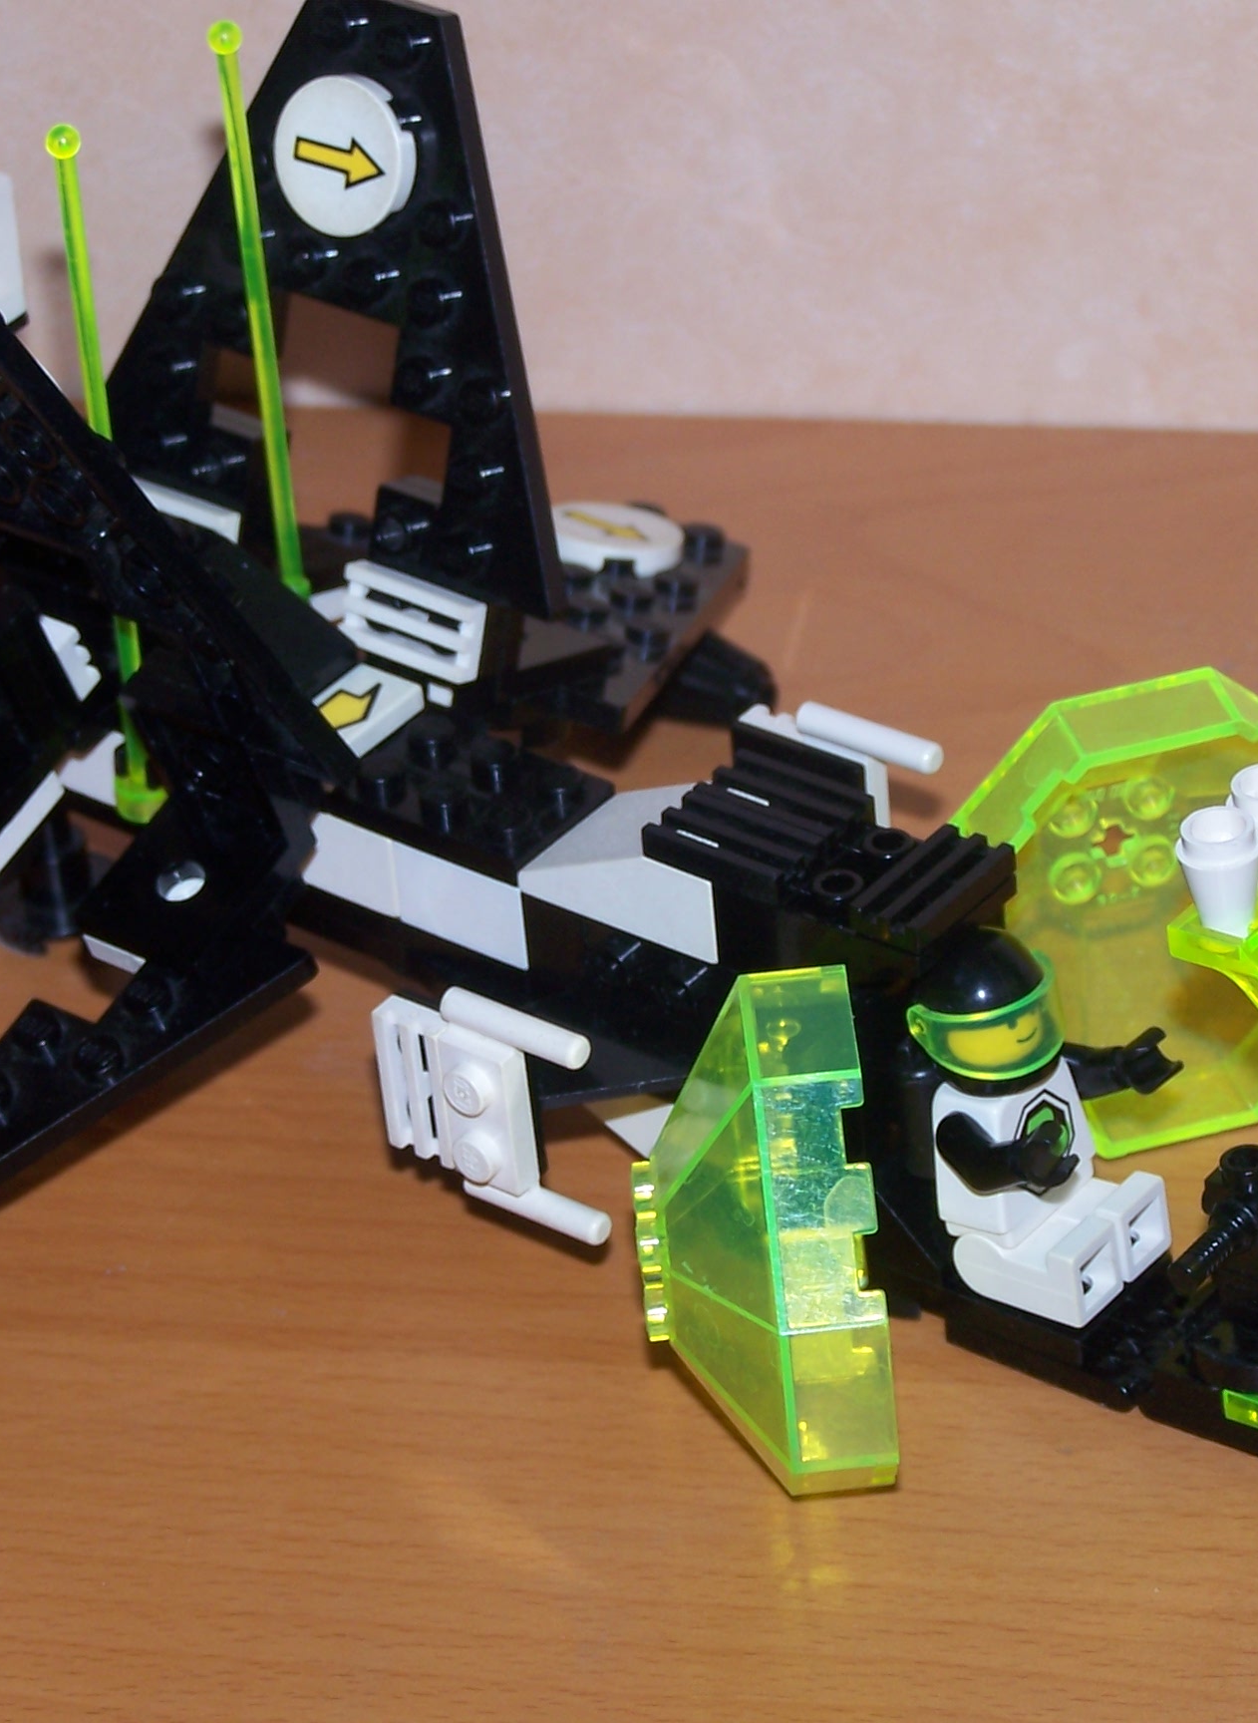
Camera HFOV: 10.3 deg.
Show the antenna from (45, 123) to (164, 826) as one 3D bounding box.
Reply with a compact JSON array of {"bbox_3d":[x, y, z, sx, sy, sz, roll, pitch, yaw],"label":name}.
[{"bbox_3d":[-0.051,-0.037,0.670,0.007,0.077,0.007,-2,36,2],"label":"antenna"}]

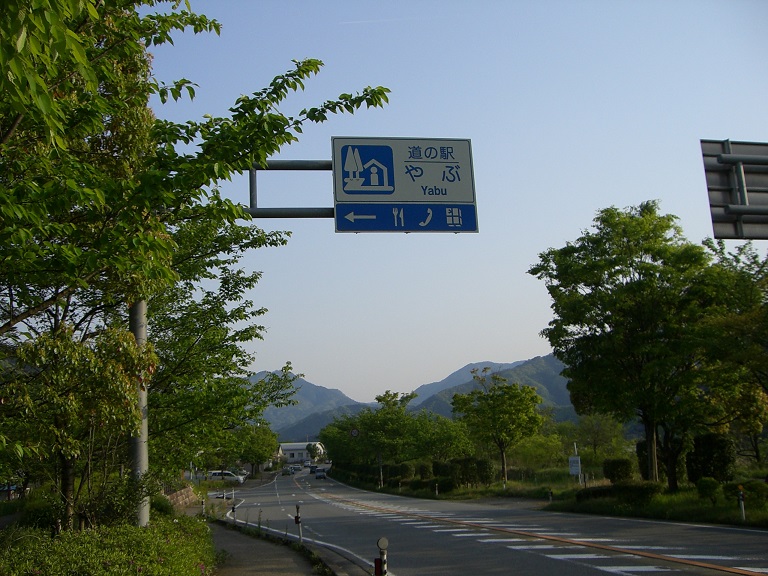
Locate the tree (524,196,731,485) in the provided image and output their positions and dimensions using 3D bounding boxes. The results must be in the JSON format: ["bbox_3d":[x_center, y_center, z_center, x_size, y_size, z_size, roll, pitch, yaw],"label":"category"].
[{"bbox_3d":[10.694,2.235,36.281,8.500,12.370,8.000,-2,-12,0],"label":"tree"}]

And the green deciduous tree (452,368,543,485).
[{"bbox_3d":[7.102,8.739,52.756,5.500,7.300,5.300,-2,-12,0],"label":"green deciduous tree"}]

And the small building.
[{"bbox_3d":[-22.565,45.326,230.598,10.500,5.780,8.500,-6,-13,18],"label":"small building"}]

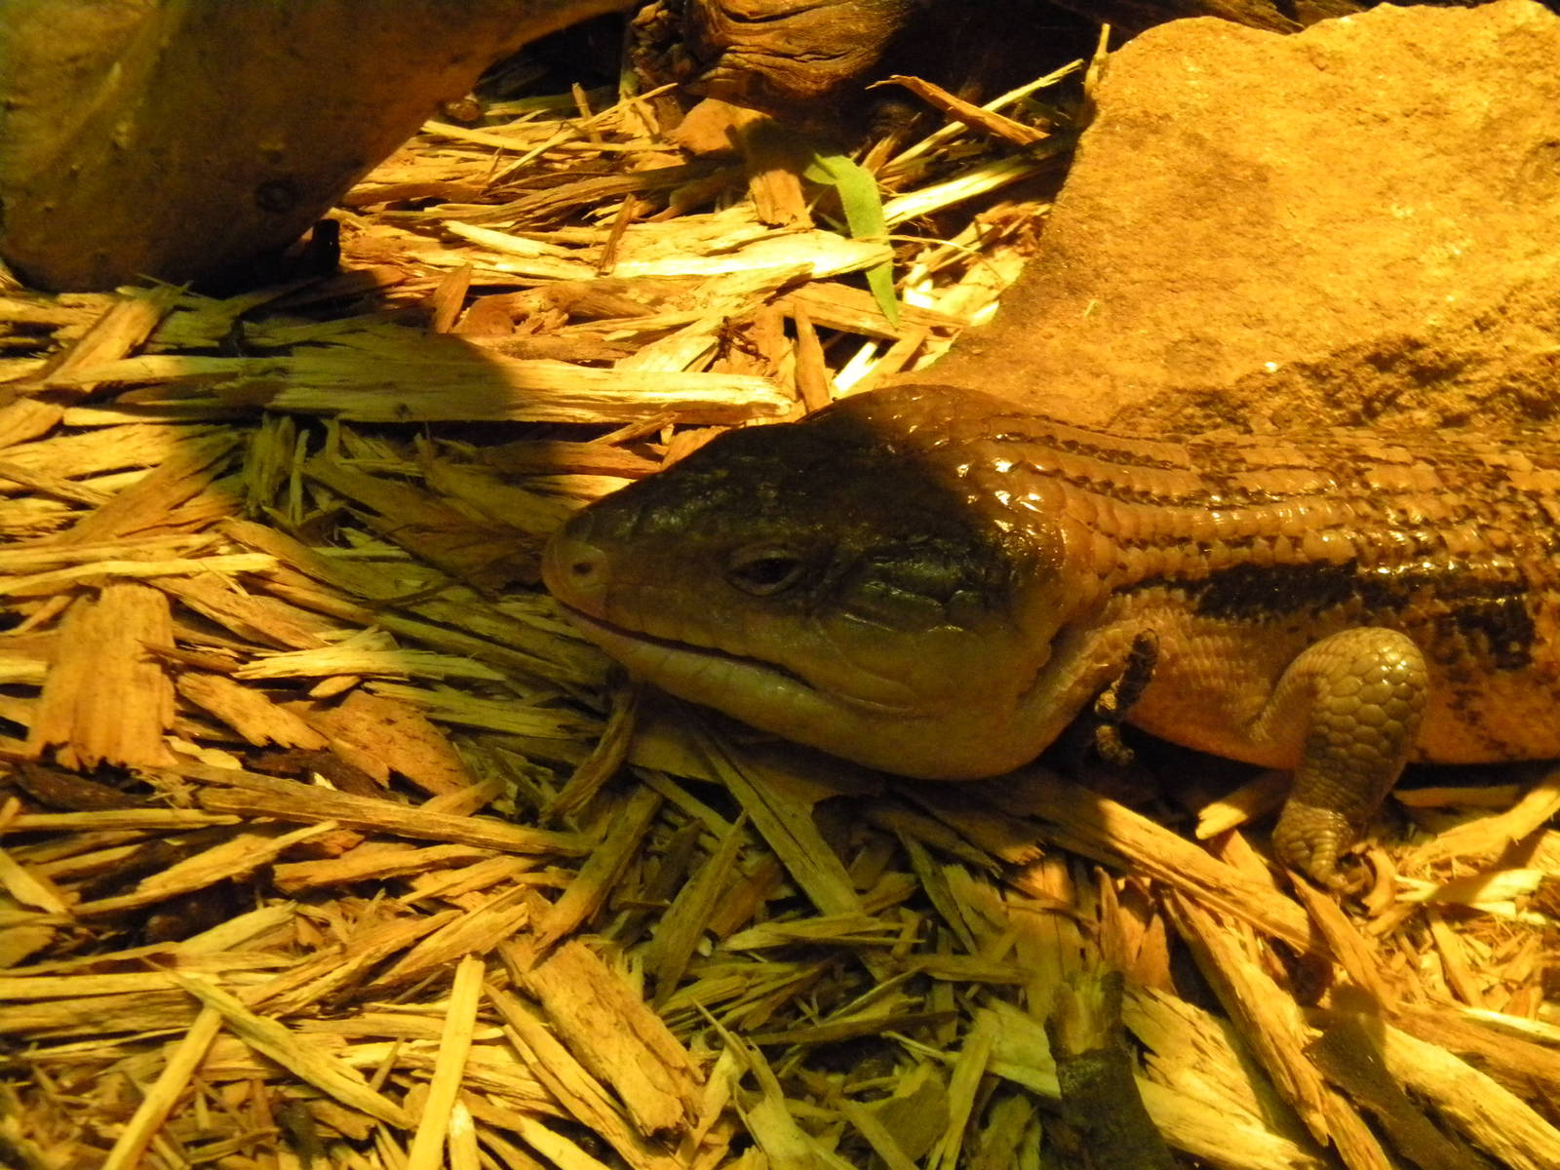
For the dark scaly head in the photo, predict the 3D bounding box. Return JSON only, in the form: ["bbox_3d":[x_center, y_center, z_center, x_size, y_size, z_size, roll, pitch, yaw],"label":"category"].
[{"bbox_3d":[0.002,0.000,0.300,0.069,0.044,0.056,-4,39,-14],"label":"dark scaly head"}]

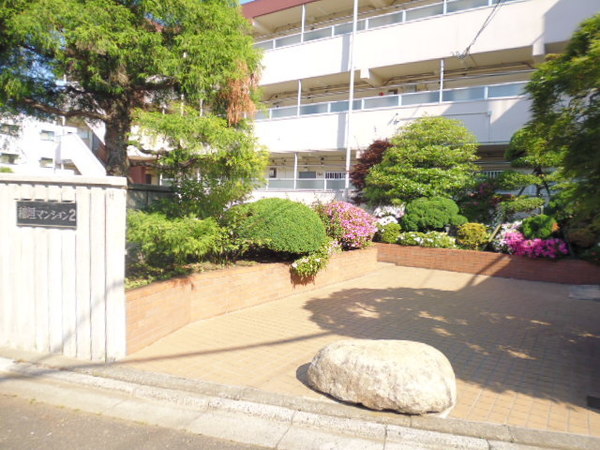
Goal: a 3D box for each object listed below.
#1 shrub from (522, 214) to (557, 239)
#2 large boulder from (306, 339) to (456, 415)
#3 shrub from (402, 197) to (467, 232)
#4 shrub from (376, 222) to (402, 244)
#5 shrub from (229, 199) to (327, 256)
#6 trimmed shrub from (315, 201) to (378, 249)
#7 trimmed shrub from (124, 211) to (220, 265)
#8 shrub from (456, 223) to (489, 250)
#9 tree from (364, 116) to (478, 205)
[{"bbox_3d":[5.297,0.055,9.200,0.720,0.580,0.650,4,3,31],"label":"shrub"},{"bbox_3d":[0.583,1.035,2.915,1.000,0.390,0.640,3,3,18],"label":"large boulder"},{"bbox_3d":[3.476,-0.245,10.750,1.600,0.980,1.350,4,3,31],"label":"shrub"},{"bbox_3d":[2.291,0.218,10.650,0.680,0.580,0.620,4,3,31],"label":"shrub"},{"bbox_3d":[-0.377,0.035,7.300,1.500,1.000,1.620,2,2,0],"label":"shrub"},{"bbox_3d":[1.006,0.000,9.000,1.250,1.050,1.400,4,3,32],"label":"trimmed shrub"},{"bbox_3d":[-1.686,0.192,5.500,1.100,0.780,1.350,4,3,32],"label":"trimmed shrub"},{"bbox_3d":[4.043,0.270,9.750,0.720,0.660,0.650,4,3,31],"label":"shrub"},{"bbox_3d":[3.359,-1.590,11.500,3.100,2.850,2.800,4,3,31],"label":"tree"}]

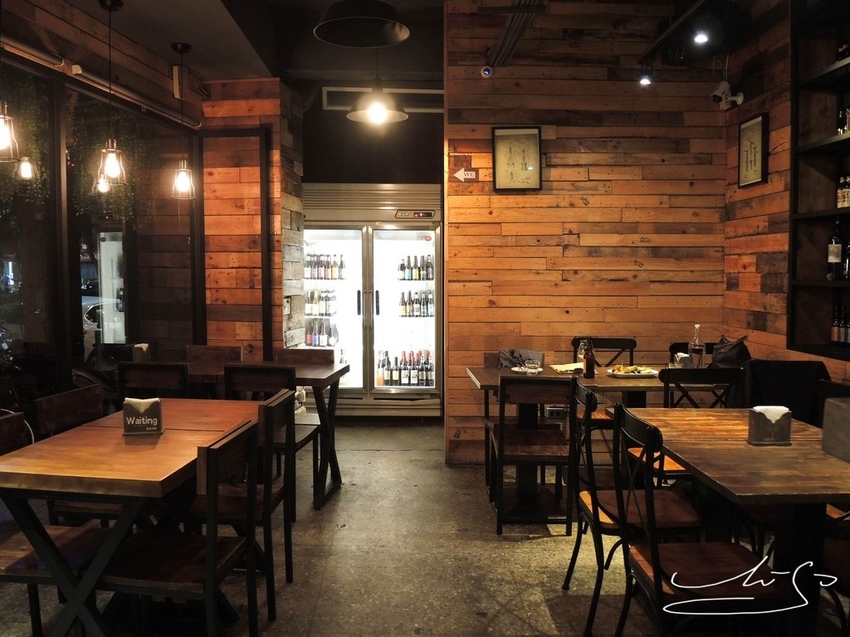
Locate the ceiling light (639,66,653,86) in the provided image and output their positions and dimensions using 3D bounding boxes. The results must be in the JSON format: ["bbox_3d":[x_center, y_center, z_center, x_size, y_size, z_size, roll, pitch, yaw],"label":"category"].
[{"bbox_3d":[1.303,-1.433,4.061,0.080,0.110,0.080,0,4,-2],"label":"ceiling light"}]

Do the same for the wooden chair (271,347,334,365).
[{"bbox_3d":[-0.858,0.632,4.560,0.420,0.820,0.460,0,4,7],"label":"wooden chair"}]

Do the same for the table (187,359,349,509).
[{"bbox_3d":[-1.171,0.689,4.244,1.300,0.750,0.592,0,4,7],"label":"table"}]

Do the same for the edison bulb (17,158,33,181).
[{"bbox_3d":[-2.006,-0.749,3.456,0.070,0.109,0.070,0,4,7],"label":"edison bulb"}]

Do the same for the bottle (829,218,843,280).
[{"bbox_3d":[1.944,-0.330,3.255,0.074,0.299,0.074,0,4,-2],"label":"bottle"}]

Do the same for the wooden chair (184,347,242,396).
[{"bbox_3d":[-1.450,0.614,4.486,0.400,0.825,0.460,0,4,7],"label":"wooden chair"}]

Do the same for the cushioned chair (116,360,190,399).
[{"bbox_3d":[-1.463,0.647,4.012,0.400,0.825,0.460,0,4,7],"label":"cushioned chair"}]

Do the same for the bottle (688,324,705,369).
[{"bbox_3d":[1.596,0.183,4.019,0.092,0.292,0.092,0,4,-3],"label":"bottle"}]

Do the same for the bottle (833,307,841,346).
[{"bbox_3d":[2.095,0.038,3.500,0.060,0.199,0.060,0,4,-3],"label":"bottle"}]

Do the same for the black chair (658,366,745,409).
[{"bbox_3d":[1.239,0.657,3.318,0.430,0.885,0.470,0,4,-2],"label":"black chair"}]

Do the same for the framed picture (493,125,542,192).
[{"bbox_3d":[0.633,-1.093,4.687,0.338,0.425,0.030,0,4,-3],"label":"framed picture"}]

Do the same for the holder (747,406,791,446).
[{"bbox_3d":[1.165,0.360,2.333,0.138,0.124,0.078,0,4,-2],"label":"holder"}]

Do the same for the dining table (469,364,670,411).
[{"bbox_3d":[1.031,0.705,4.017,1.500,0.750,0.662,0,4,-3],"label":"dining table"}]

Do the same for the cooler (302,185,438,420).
[{"bbox_3d":[-0.498,-0.150,6.376,1.281,2.071,0.740,0,4,0],"label":"cooler"}]

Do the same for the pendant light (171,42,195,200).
[{"bbox_3d":[-1.585,-1.280,4.466,0.150,0.998,0.150,0,4,7],"label":"pendant light"}]

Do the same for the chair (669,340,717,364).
[{"bbox_3d":[1.700,0.608,4.002,0.430,0.885,0.470,0,4,-2],"label":"chair"}]

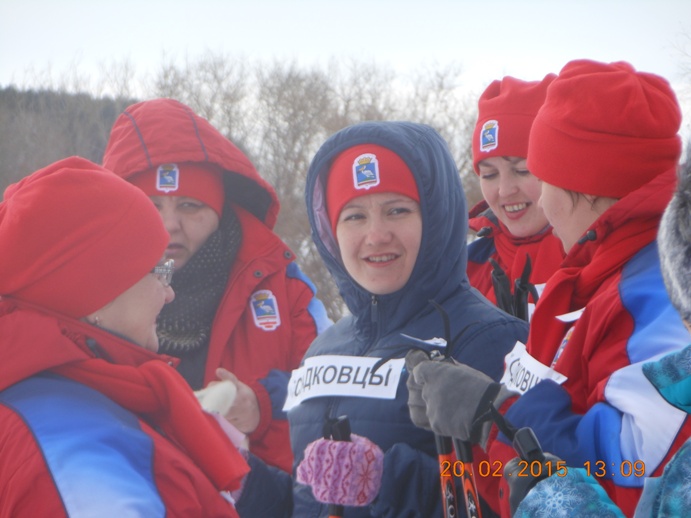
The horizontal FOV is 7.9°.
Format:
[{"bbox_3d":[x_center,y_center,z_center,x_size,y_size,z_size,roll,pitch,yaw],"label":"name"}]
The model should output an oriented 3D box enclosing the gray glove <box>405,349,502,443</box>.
[{"bbox_3d":[0.141,0.178,6.500,0.125,0.118,0.095,6,0,18],"label":"gray glove"}]

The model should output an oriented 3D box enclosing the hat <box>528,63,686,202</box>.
[{"bbox_3d":[0.344,-0.173,6.600,0.215,0.185,0.190,7,2,30],"label":"hat"}]

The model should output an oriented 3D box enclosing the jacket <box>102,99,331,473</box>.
[{"bbox_3d":[-0.236,0.188,7.700,0.560,0.870,0.400,0,0,5],"label":"jacket"}]

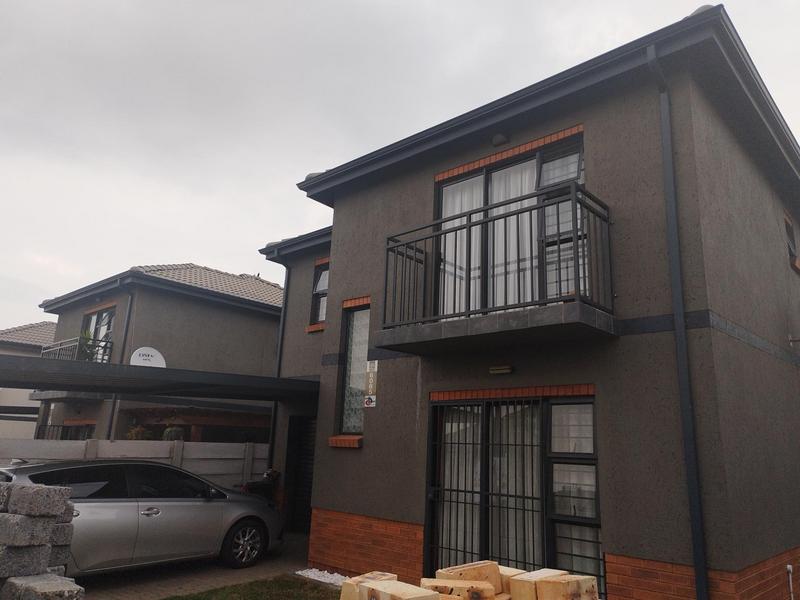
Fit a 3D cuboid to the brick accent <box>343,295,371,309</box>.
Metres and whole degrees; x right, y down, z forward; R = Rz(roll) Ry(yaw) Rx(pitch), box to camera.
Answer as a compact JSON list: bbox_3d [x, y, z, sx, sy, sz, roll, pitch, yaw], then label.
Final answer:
[{"bbox_3d":[-0.572,0.044,8.438,0.572,0.121,0.100,-11,-19,42],"label":"brick accent"}]

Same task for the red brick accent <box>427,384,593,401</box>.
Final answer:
[{"bbox_3d":[1.151,1.015,6.489,2.079,0.102,0.100,-11,-19,42],"label":"red brick accent"}]

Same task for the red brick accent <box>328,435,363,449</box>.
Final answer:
[{"bbox_3d":[-0.695,1.881,7.950,0.590,0.132,0.150,-11,-19,42],"label":"red brick accent"}]

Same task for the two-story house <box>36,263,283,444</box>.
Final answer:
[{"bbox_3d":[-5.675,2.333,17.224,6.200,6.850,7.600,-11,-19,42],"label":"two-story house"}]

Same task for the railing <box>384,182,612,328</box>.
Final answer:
[{"bbox_3d":[0.963,-0.291,6.431,2.405,1.115,0.760,-11,-19,42],"label":"railing"}]

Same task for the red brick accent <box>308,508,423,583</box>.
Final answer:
[{"bbox_3d":[-0.440,3.058,7.454,1.991,0.726,0.100,-11,-19,42],"label":"red brick accent"}]

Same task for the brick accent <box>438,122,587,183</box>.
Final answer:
[{"bbox_3d":[1.248,-1.697,7.165,2.084,0.102,0.100,-11,-19,42],"label":"brick accent"}]

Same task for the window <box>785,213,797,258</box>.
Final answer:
[{"bbox_3d":[5.480,-0.806,8.422,0.090,0.600,0.600,-11,-19,42],"label":"window"}]

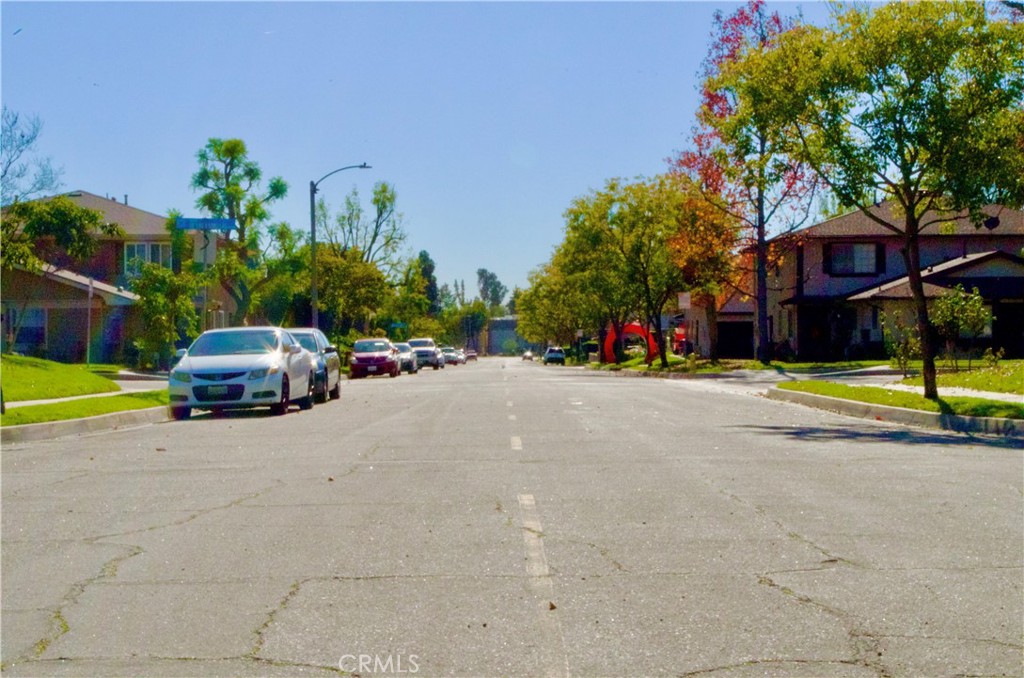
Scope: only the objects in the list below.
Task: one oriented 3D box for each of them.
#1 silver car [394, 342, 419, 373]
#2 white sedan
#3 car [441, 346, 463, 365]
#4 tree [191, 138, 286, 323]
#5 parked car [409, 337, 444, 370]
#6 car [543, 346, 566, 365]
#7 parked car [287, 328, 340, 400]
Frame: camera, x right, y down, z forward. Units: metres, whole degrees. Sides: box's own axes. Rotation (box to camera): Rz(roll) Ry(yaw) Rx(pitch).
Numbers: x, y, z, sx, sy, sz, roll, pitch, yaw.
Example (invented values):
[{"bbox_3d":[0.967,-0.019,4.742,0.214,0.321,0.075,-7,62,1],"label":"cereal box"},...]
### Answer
[{"bbox_3d":[-5.400,0.900,84.000,1.800,1.440,4.600,0,0,0],"label":"silver car"},{"bbox_3d":[-4.350,0.510,29.700,1.770,1.410,4.470,0,0,1],"label":"white sedan"},{"bbox_3d":[-5.500,1.490,153.000,1.800,1.480,4.600,0,0,0],"label":"car"},{"bbox_3d":[-11.000,-3.330,73.000,3.900,9.400,3.900,0,0,0],"label":"tree"},{"bbox_3d":[-5.350,0.910,107.500,1.970,1.840,5.300,0,0,0],"label":"parked car"},{"bbox_3d":[3.680,1.510,157.000,1.800,1.500,4.500,0,0,0],"label":"car"},{"bbox_3d":[-4.510,0.530,36.800,1.820,1.460,4.700,0,0,0],"label":"parked car"}]

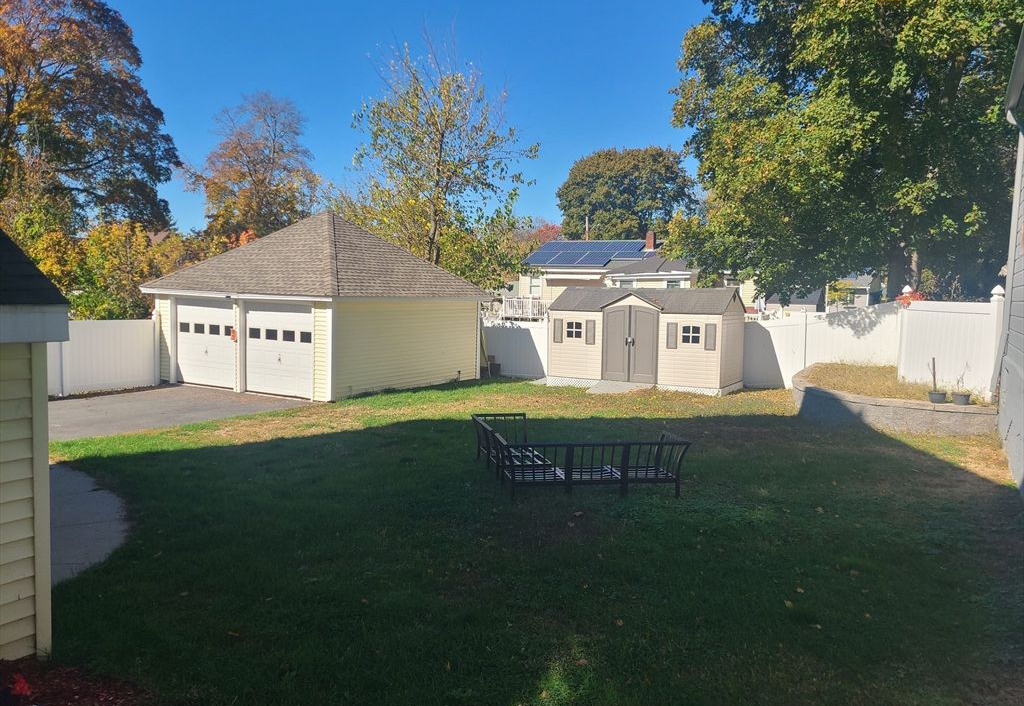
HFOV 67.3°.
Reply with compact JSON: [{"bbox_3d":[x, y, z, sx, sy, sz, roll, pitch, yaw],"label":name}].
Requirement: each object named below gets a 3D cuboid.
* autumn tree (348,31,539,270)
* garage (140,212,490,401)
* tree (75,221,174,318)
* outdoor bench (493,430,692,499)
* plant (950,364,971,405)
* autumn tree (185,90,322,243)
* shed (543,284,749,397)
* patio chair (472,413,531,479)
[{"bbox_3d":[-2.522,-5.506,27.671,6.917,11.790,6.917,1,4,0],"label":"autumn tree"},{"bbox_3d":[-5.176,-1.561,21.360,6.800,4.660,6.450,3,5,30],"label":"garage"},{"bbox_3d":[-13.518,-2.153,26.931,3.511,4.855,3.511,1,4,0],"label":"tree"},{"bbox_3d":[0.989,1.417,9.773,2.344,0.715,0.856,0,4,-11],"label":"outdoor bench"},{"bbox_3d":[8.366,0.565,14.394,0.350,0.770,0.332,3,5,30],"label":"plant"},{"bbox_3d":[-14.797,-8.031,44.545,8.308,13.919,8.308,1,4,0],"label":"autumn tree"},{"bbox_3d":[3.504,-0.420,20.027,4.580,2.563,2.450,3,5,29],"label":"shed"},{"bbox_3d":[-0.020,1.316,10.908,0.814,0.715,1.579,0,4,-11],"label":"patio chair"}]

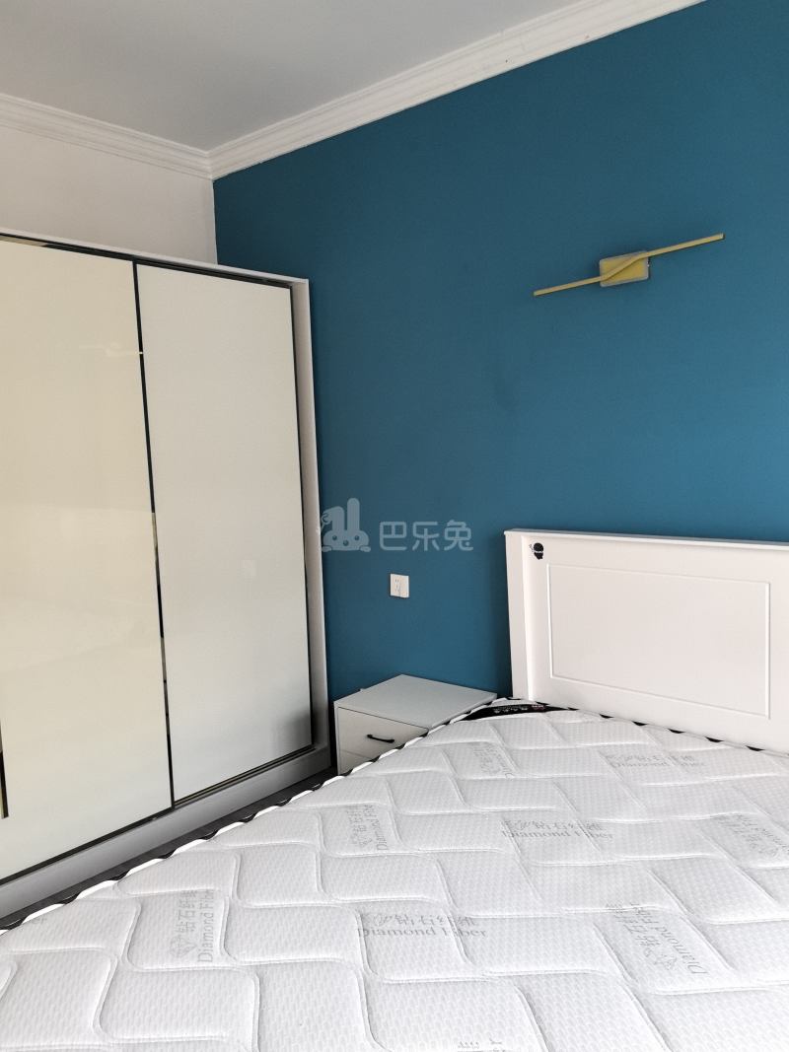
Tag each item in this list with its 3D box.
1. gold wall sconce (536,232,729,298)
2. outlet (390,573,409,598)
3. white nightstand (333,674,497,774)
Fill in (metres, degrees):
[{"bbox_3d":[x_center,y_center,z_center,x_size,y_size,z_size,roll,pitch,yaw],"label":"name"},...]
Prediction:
[{"bbox_3d":[0.672,-0.760,2.427,0.595,0.088,0.055,4,9,40],"label":"gold wall sconce"},{"bbox_3d":[0.022,0.231,3.160,0.087,0.087,0.010,4,9,40],"label":"outlet"},{"bbox_3d":[0.081,0.847,2.930,0.438,0.470,0.404,4,9,40],"label":"white nightstand"}]

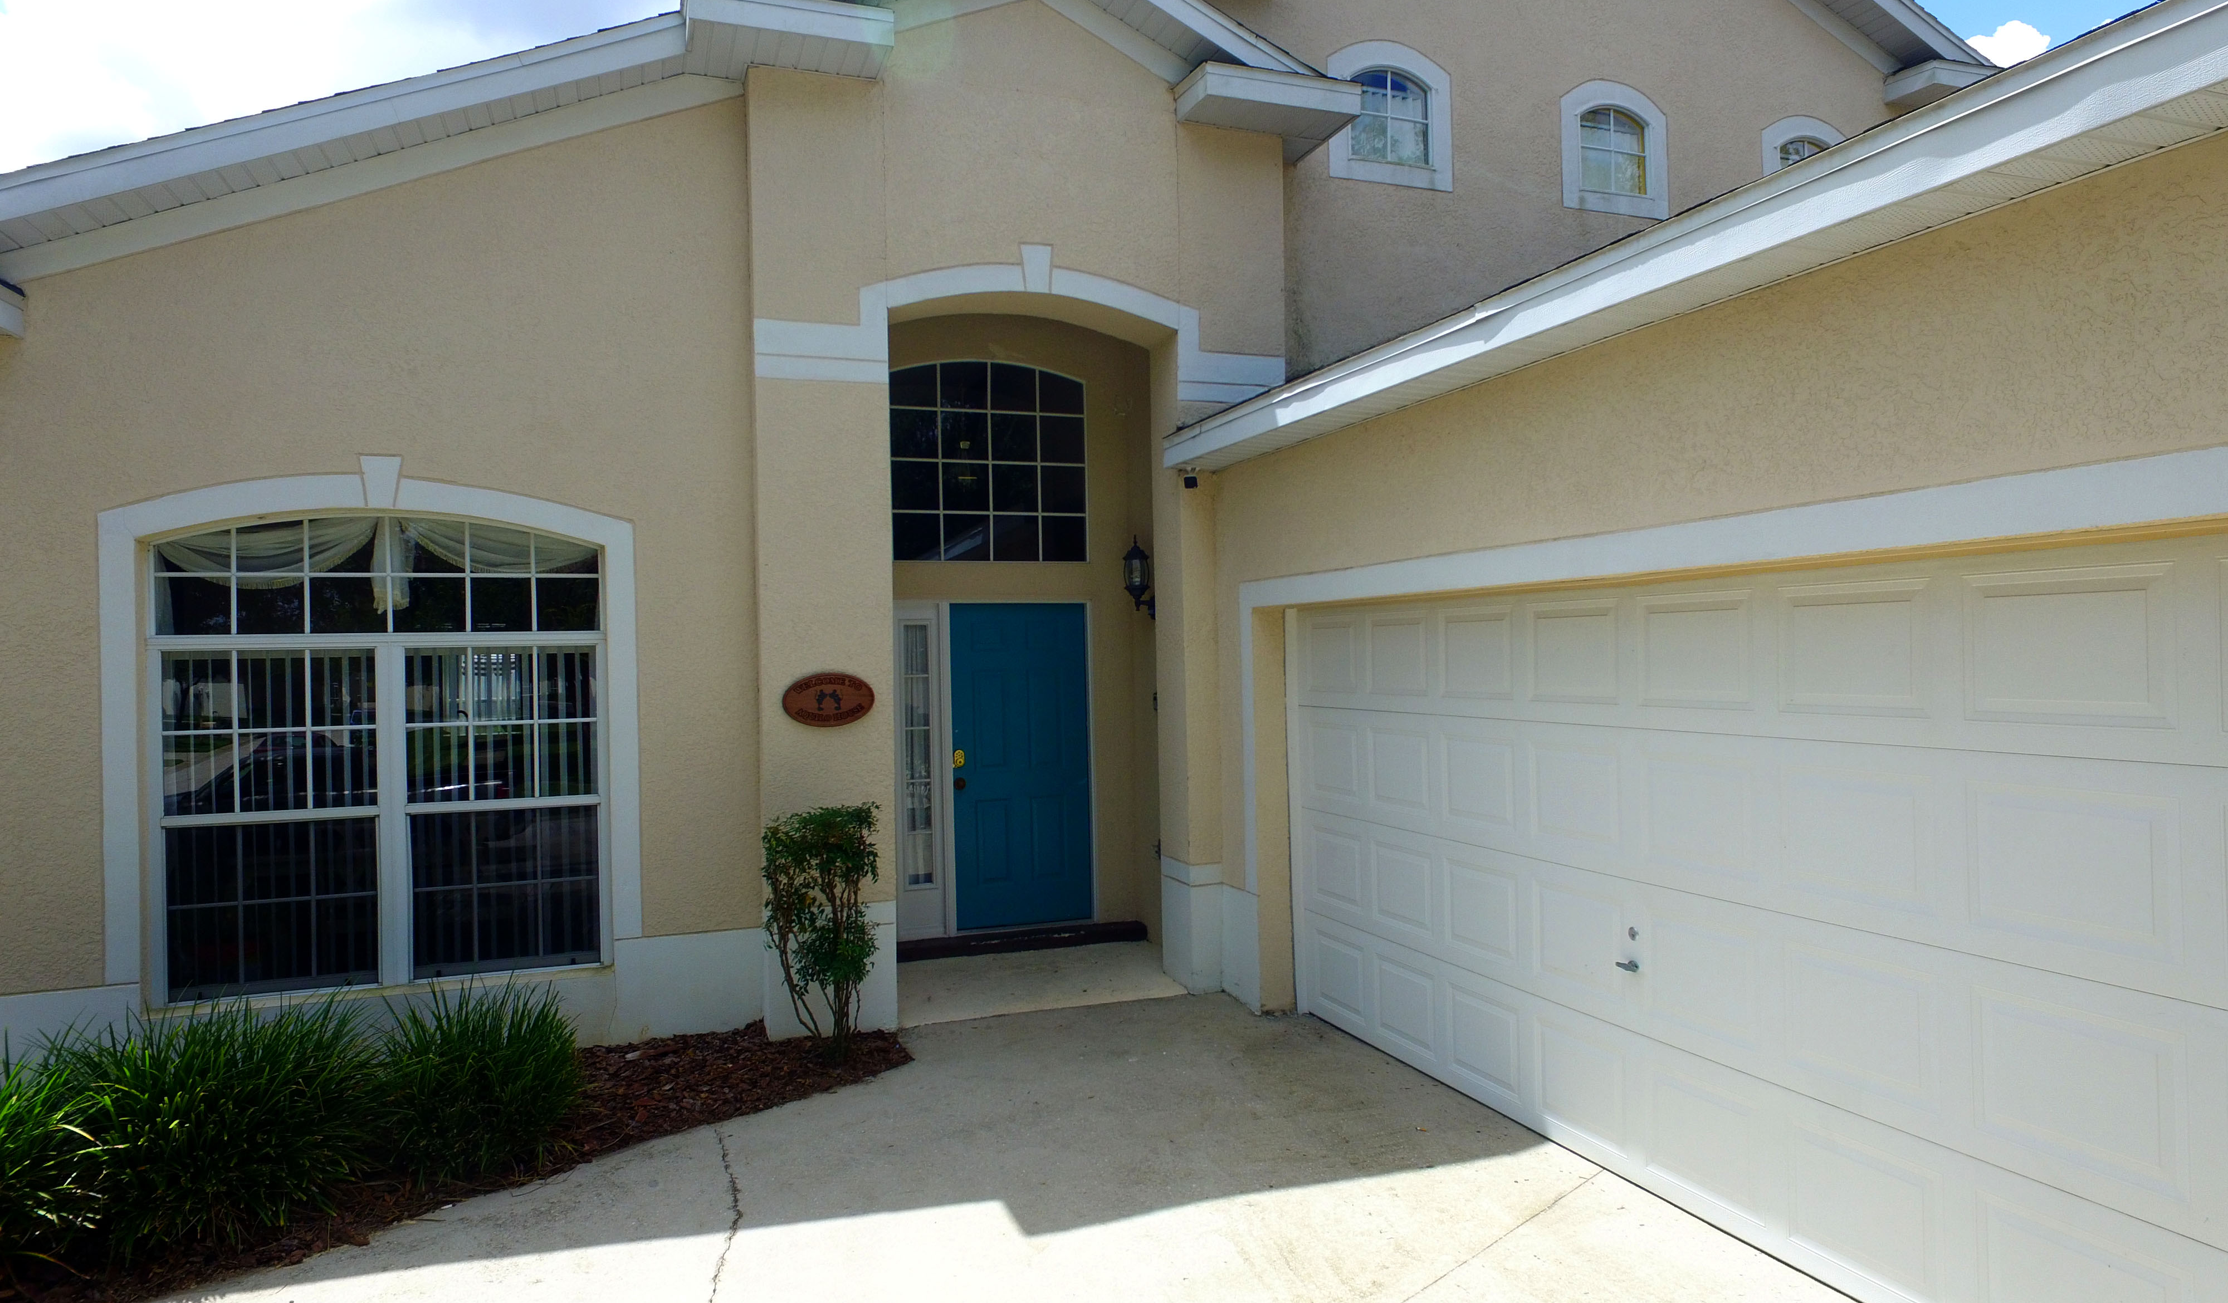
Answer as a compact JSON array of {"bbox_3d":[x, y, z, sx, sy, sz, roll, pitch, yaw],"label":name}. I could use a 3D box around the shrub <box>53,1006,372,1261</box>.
[{"bbox_3d":[-3.146,1.587,4.546,0.940,0.680,0.880,-1,0,-20],"label":"shrub"}]

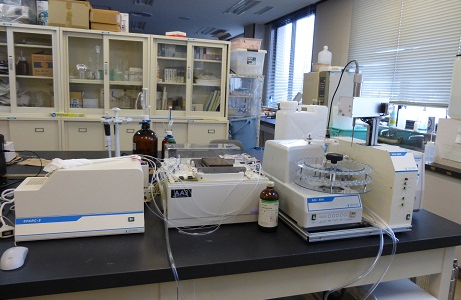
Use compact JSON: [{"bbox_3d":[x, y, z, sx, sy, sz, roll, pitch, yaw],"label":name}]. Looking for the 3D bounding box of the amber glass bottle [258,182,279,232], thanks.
[{"bbox_3d":[0.139,0.201,1.245,0.071,0.174,0.071,2,9,0],"label":"amber glass bottle"}]

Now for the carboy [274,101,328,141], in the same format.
[{"bbox_3d":[0.476,-0.097,2.364,0.300,0.440,0.180,-1,10,-18],"label":"carboy"}]

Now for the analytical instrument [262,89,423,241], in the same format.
[{"bbox_3d":[0.412,0.030,1.389,0.438,0.490,0.445,-1,10,-18],"label":"analytical instrument"}]

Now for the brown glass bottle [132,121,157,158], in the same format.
[{"bbox_3d":[-0.524,-0.027,2.140,0.151,0.289,0.151,-1,10,-18],"label":"brown glass bottle"}]

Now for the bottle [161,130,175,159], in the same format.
[{"bbox_3d":[-0.404,-0.009,2.280,0.092,0.218,0.092,-1,10,-18],"label":"bottle"}]

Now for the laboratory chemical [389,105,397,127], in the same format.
[{"bbox_3d":[1.694,-0.349,3.605,0.068,0.224,0.068,-1,10,-18],"label":"laboratory chemical"}]

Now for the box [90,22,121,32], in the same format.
[{"bbox_3d":[-1.308,-1.256,3.617,0.251,0.067,0.250,-1,10,-18],"label":"box"}]

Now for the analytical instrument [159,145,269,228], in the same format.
[{"bbox_3d":[-0.107,0.137,1.467,0.377,0.212,0.445,-1,10,-18],"label":"analytical instrument"}]

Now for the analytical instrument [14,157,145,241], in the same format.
[{"bbox_3d":[-0.498,0.156,1.186,0.390,0.228,0.183,-1,10,-18],"label":"analytical instrument"}]

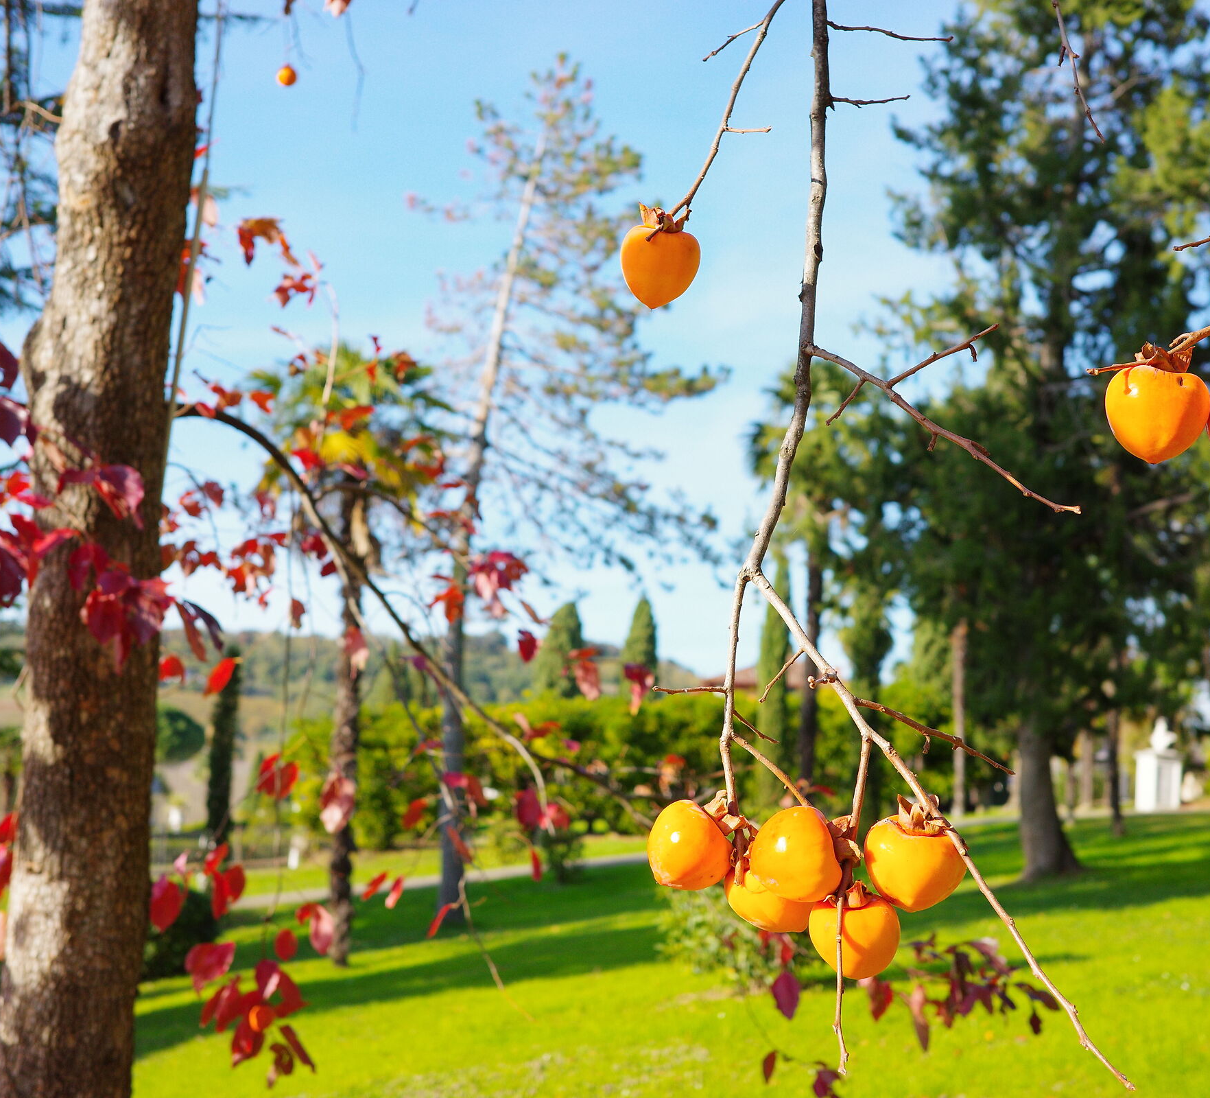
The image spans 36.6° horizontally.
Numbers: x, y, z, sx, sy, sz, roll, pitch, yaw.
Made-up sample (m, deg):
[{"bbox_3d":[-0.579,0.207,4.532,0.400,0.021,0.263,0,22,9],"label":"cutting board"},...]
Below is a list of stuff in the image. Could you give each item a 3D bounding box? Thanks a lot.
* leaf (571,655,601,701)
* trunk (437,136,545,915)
[{"bbox_3d":[-0.031,0.217,3.050,0.048,0.075,0.025,0,-5,0],"label":"leaf"},{"bbox_3d":[-1.111,-0.367,19.415,0.956,8.234,0.519,0,-6,-3],"label":"trunk"}]

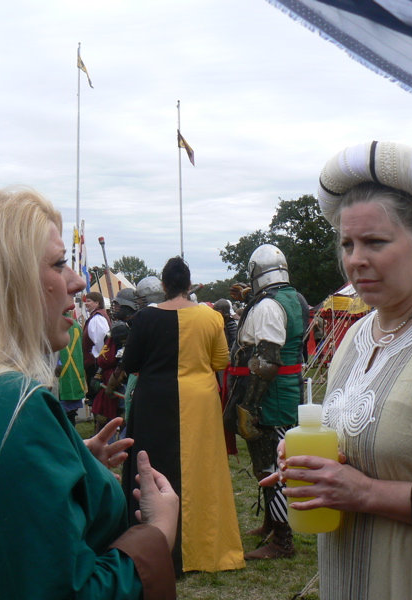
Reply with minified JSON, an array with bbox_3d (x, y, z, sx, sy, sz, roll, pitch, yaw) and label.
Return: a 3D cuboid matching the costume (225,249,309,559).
[{"bbox_3d":[0.367,0.574,5.361,0.480,1.800,0.640,0,-1,13],"label":"costume"}]

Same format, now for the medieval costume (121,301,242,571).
[{"bbox_3d":[-0.132,0.735,5.035,0.660,1.420,0.480,0,-1,-3],"label":"medieval costume"}]

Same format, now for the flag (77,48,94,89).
[{"bbox_3d":[-3.744,-7.192,28.000,0.560,1.220,0.200,0,-1,-17],"label":"flag"}]

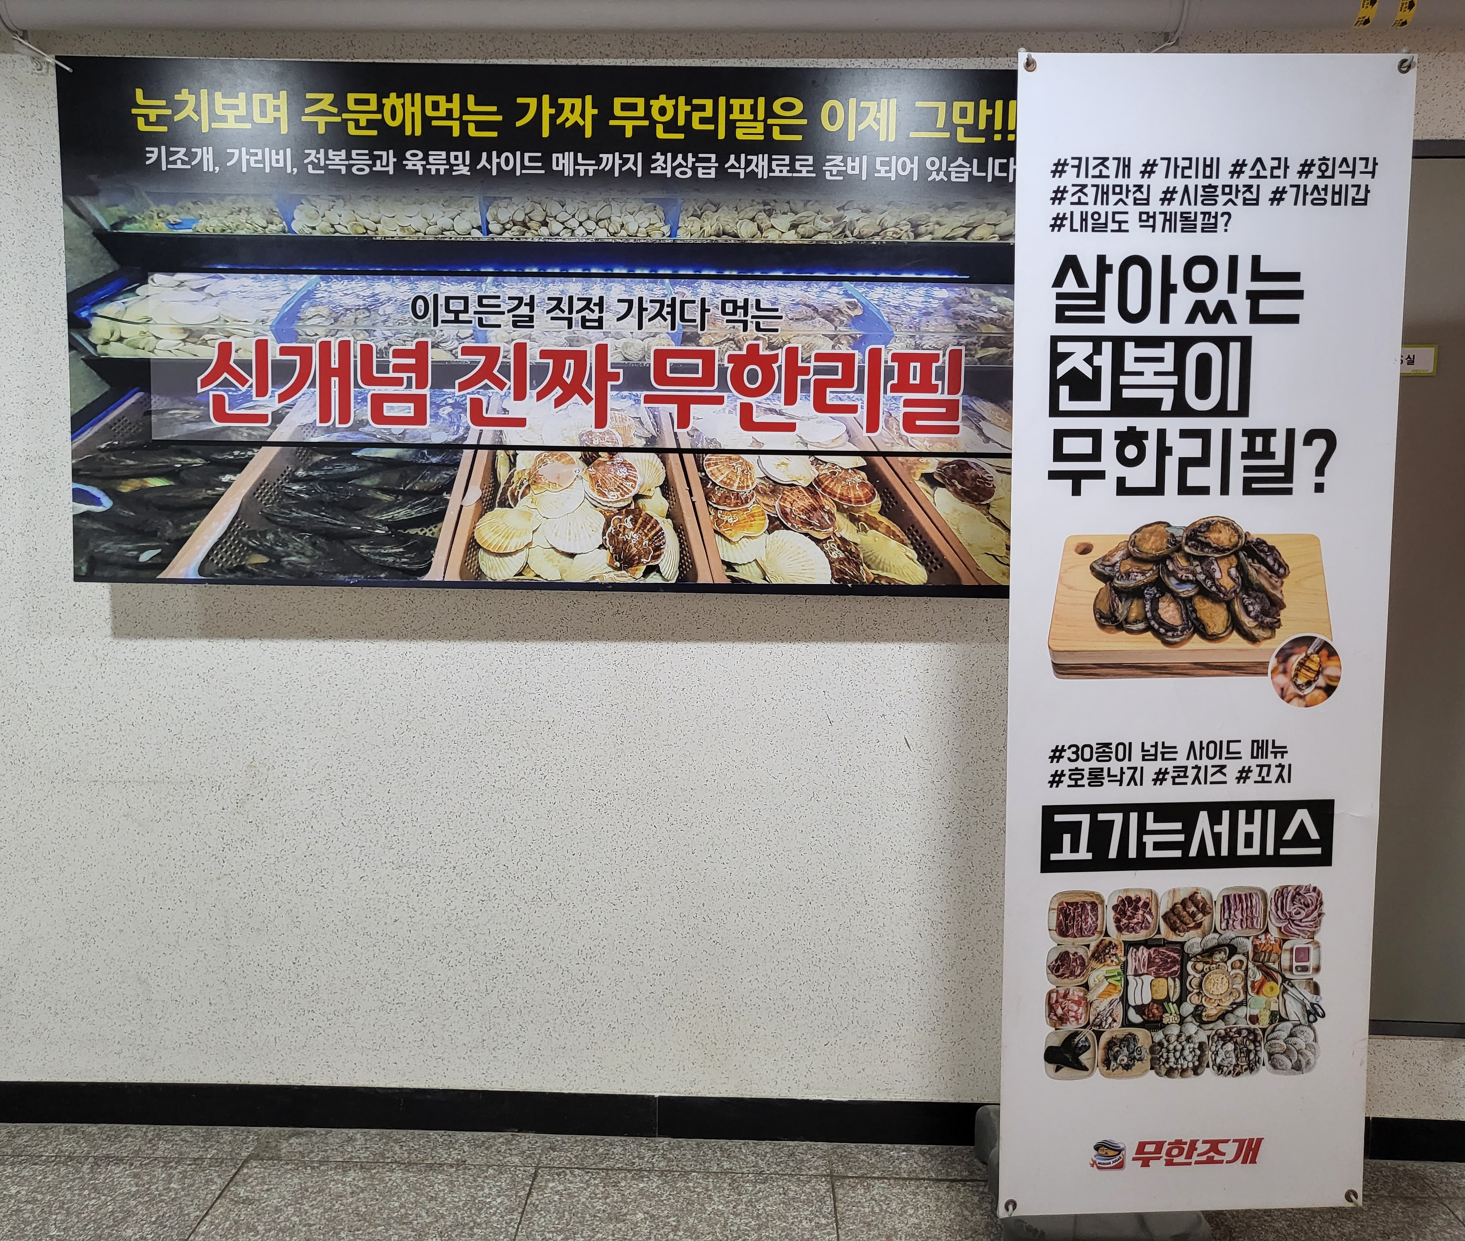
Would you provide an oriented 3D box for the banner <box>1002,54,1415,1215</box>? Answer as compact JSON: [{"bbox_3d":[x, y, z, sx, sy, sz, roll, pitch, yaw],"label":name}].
[{"bbox_3d":[0.723,0.059,1.931,0.600,1.800,0.030,-1,6,-3],"label":"banner"}]

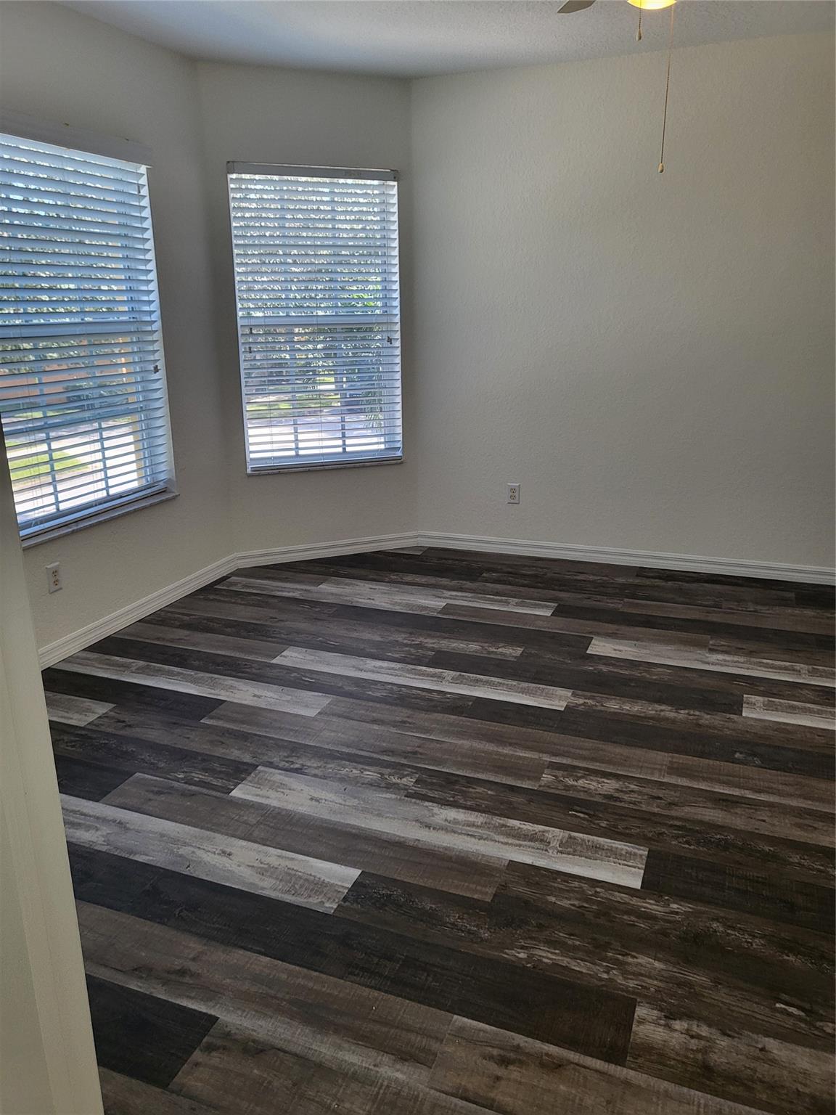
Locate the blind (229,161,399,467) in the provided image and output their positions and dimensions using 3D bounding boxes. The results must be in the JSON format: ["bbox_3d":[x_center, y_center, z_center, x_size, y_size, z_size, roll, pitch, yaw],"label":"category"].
[{"bbox_3d":[-0.525,-1.283,4.560,0.905,1.550,0.075,-7,18,-20],"label":"blind"}]

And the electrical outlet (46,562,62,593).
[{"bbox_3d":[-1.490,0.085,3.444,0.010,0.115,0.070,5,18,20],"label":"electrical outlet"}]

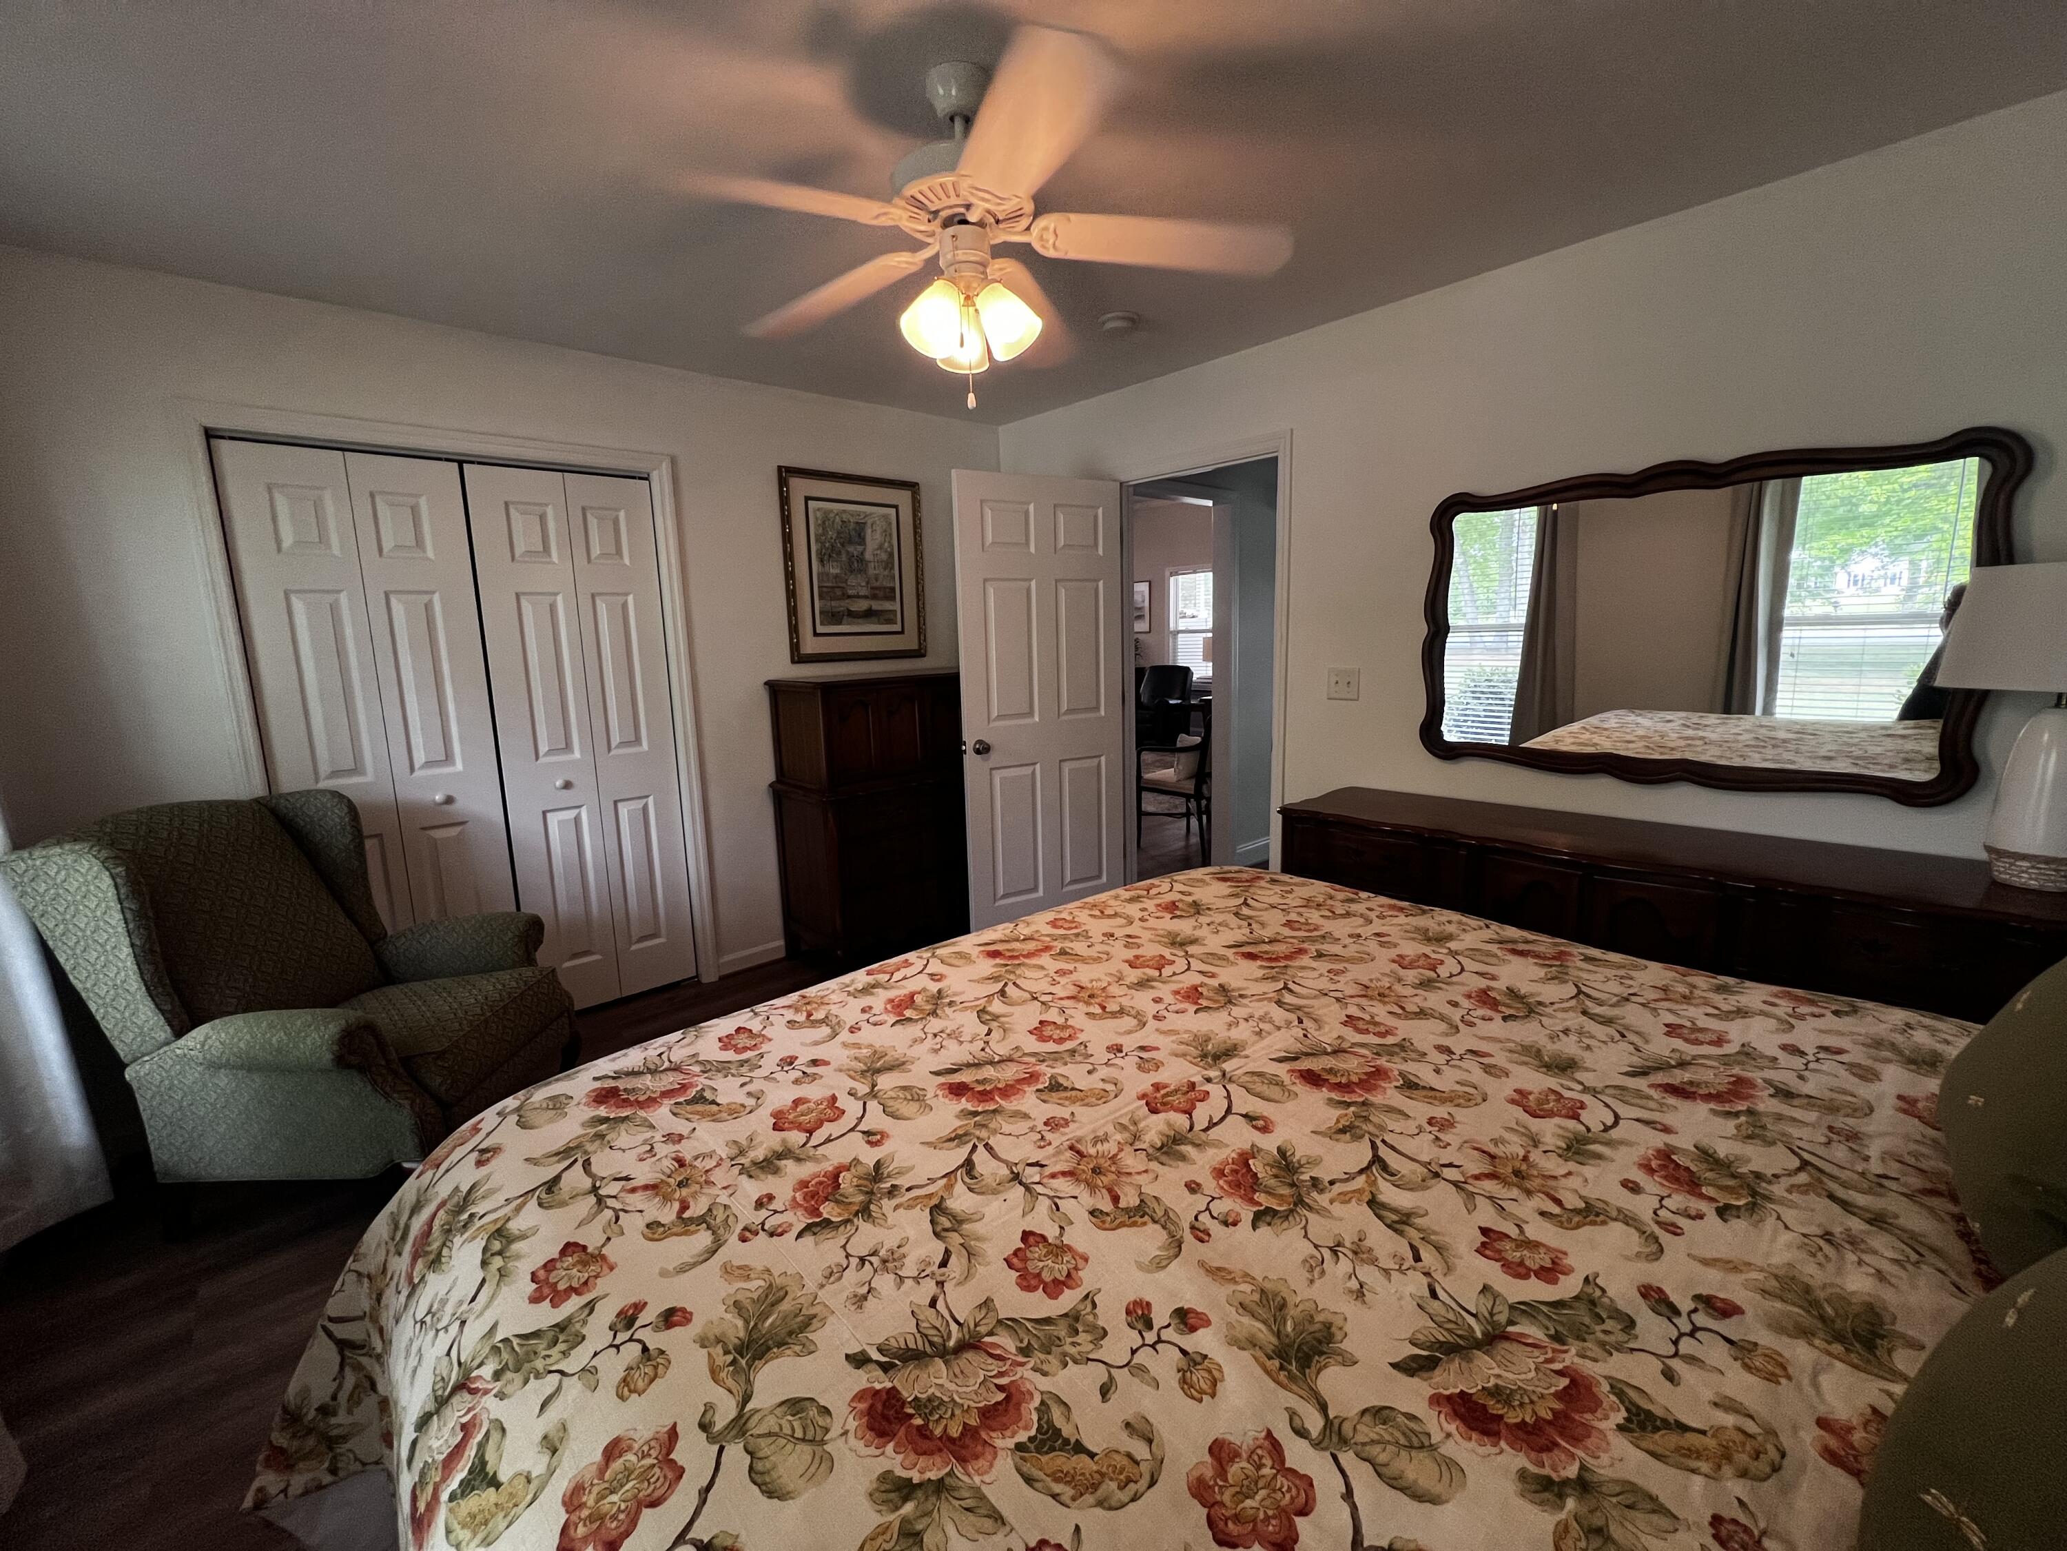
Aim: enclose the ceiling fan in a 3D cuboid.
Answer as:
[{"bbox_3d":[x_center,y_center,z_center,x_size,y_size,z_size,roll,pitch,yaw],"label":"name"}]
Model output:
[{"bbox_3d":[-0.138,-1.038,1.529,1.270,0.555,1.270,-9,13,-38],"label":"ceiling fan"}]

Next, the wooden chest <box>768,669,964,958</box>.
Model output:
[{"bbox_3d":[-0.603,0.199,3.533,0.945,1.293,0.555,-9,13,-38],"label":"wooden chest"}]

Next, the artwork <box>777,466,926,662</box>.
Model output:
[{"bbox_3d":[-0.804,-0.935,3.542,0.675,0.815,0.035,-9,13,-38],"label":"artwork"}]

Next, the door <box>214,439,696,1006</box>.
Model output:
[{"bbox_3d":[-1.932,-0.056,2.818,1.177,2.031,0.045,-9,13,-38],"label":"door"}]

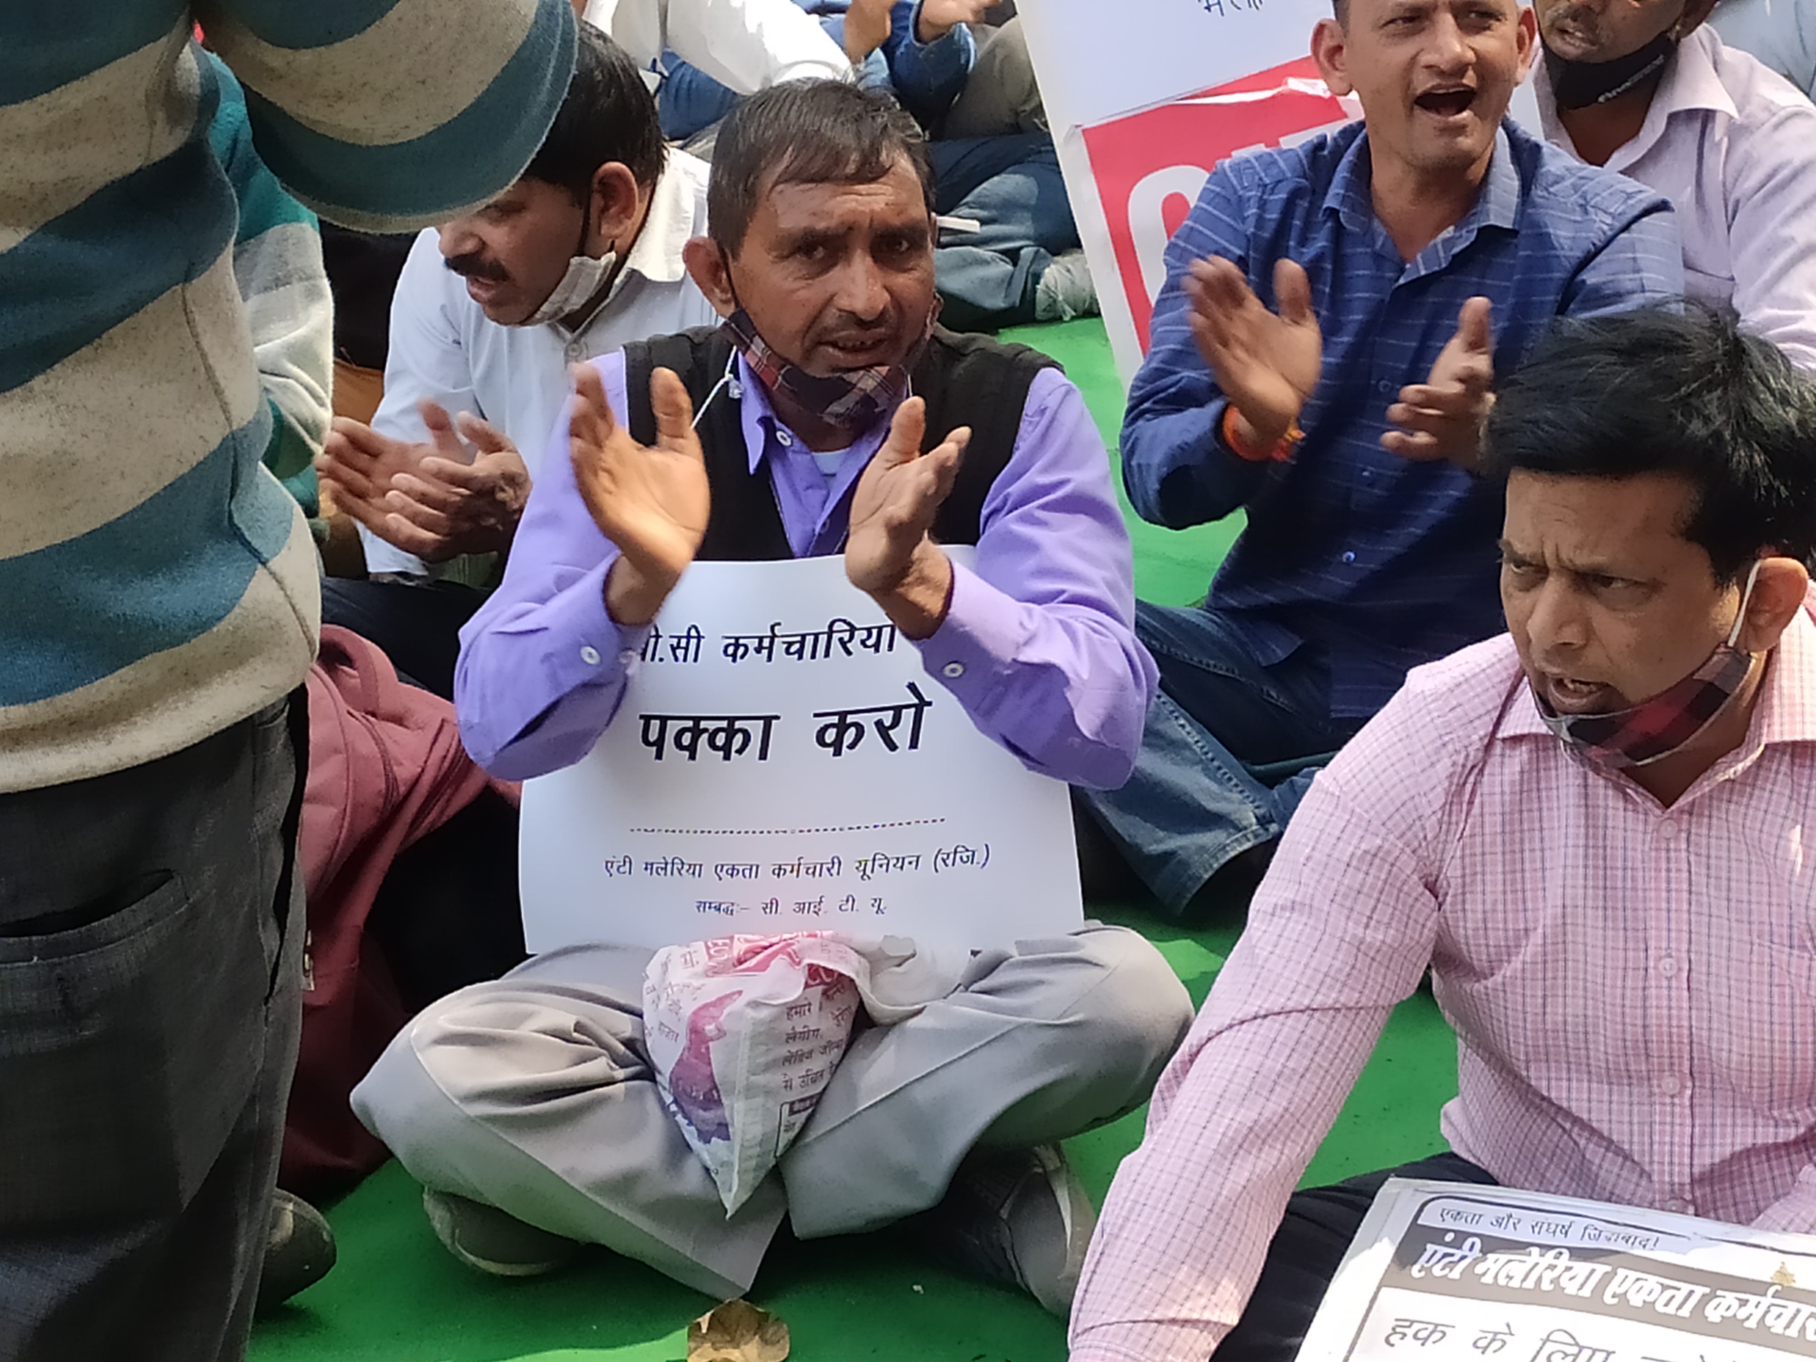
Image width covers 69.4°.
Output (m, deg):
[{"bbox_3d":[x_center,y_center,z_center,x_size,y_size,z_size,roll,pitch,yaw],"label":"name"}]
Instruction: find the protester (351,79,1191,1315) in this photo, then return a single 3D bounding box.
[{"bbox_3d":[-0.117,0.021,1.115,0.760,0.875,0.640,-5,36,-6],"label":"protester"}]

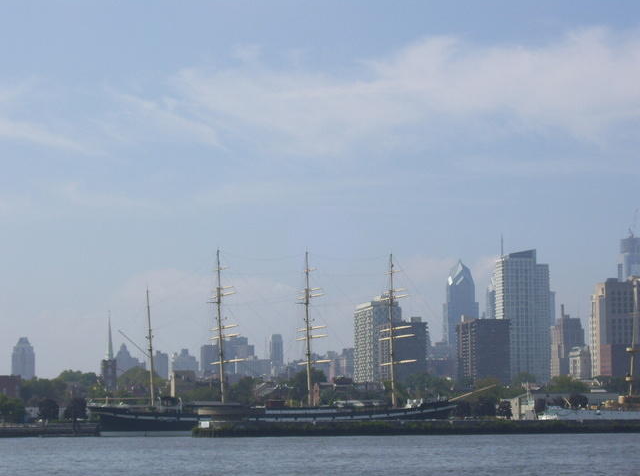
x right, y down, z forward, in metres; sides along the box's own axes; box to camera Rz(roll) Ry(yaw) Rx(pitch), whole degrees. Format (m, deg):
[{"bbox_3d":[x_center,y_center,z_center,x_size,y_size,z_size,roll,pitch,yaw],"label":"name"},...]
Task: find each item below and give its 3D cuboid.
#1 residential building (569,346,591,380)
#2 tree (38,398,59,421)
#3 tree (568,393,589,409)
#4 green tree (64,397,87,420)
[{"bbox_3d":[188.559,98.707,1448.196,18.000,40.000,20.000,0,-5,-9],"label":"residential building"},{"bbox_3d":[-82.541,52.264,604.671,6.600,7.300,6.600,0,-5,0],"label":"tree"},{"bbox_3d":[89.270,58.170,690.580,6.700,9.200,6.700,-1,-5,0],"label":"tree"},{"bbox_3d":[-74.302,52.016,606.653,6.700,7.700,6.700,0,-5,0],"label":"green tree"}]

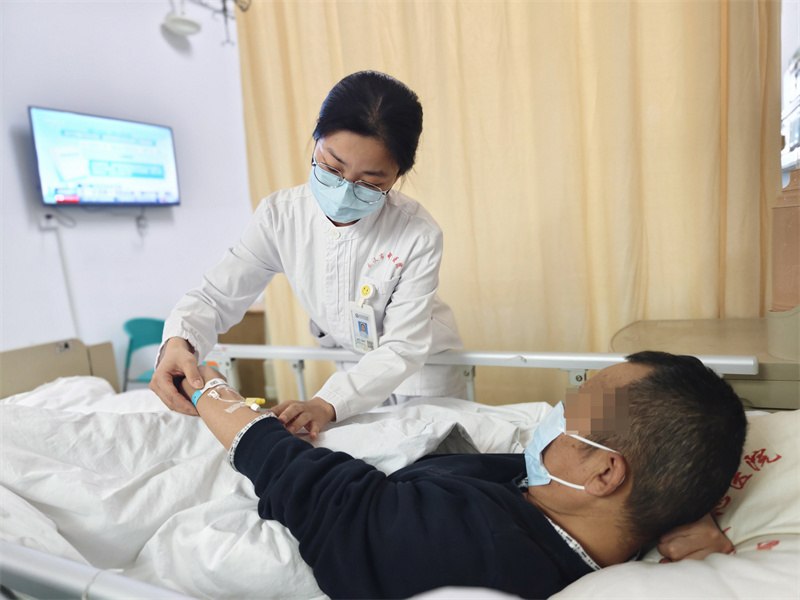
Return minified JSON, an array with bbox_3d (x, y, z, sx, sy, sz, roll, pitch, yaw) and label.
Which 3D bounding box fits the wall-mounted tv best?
[{"bbox_3d":[-1.898,-0.898,3.489,0.080,0.556,0.965,2,10,28],"label":"wall-mounted tv"}]

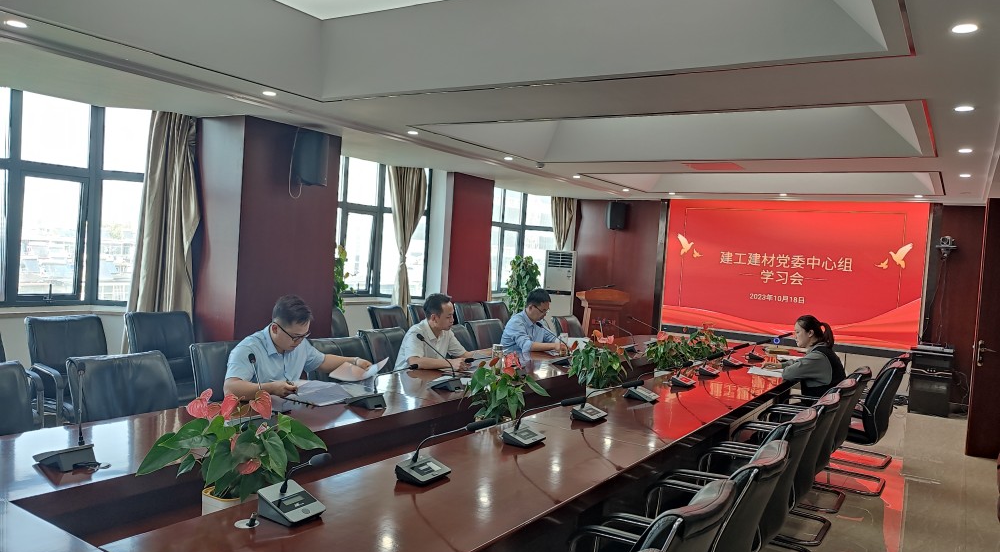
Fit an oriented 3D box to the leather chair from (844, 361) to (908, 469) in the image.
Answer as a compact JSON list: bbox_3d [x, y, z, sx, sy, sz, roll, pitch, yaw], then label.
[{"bbox_3d":[2.756,1.123,5.601,0.620,0.950,0.550,5,2,33],"label":"leather chair"}]

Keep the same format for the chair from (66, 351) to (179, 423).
[{"bbox_3d":[-1.781,0.888,3.598,0.620,0.950,0.550,5,2,33],"label":"chair"}]

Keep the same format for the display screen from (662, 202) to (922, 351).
[{"bbox_3d":[4.058,-0.098,10.342,3.480,1.920,0.100,5,2,33],"label":"display screen"}]

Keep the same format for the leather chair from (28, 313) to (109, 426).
[{"bbox_3d":[-2.917,0.775,5.037,0.580,0.930,0.550,5,2,33],"label":"leather chair"}]

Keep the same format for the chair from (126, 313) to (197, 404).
[{"bbox_3d":[-2.511,0.772,5.579,0.620,0.950,0.550,5,2,33],"label":"chair"}]

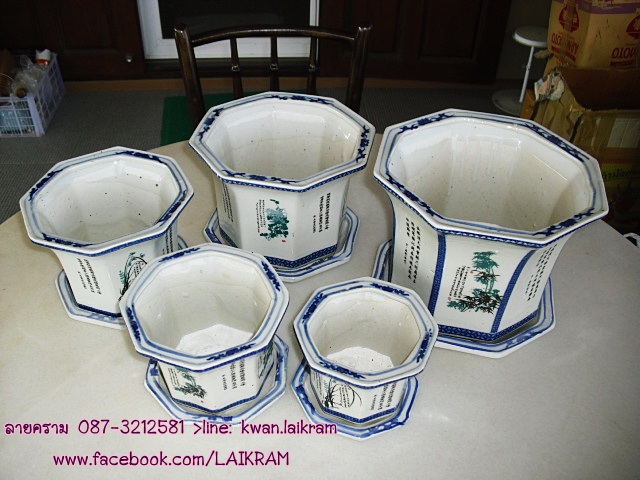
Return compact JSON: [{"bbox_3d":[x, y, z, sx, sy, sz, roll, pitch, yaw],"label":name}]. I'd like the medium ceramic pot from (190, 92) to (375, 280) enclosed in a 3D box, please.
[{"bbox_3d":[-0.055,-0.081,1.035,0.256,0.190,0.256,9,41,7],"label":"medium ceramic pot"}]

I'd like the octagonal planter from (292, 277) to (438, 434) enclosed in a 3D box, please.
[{"bbox_3d":[0.056,0.146,0.857,0.169,0.114,0.169,18,43,17],"label":"octagonal planter"}]

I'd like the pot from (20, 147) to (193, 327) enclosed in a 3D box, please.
[{"bbox_3d":[-0.288,0.001,0.946,0.214,0.159,0.214,-18,45,-22],"label":"pot"}]

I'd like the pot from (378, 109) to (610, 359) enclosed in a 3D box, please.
[{"bbox_3d":[0.218,-0.009,0.939,0.287,0.223,0.287,9,41,8],"label":"pot"}]

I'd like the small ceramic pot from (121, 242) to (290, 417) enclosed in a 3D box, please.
[{"bbox_3d":[-0.137,0.122,0.834,0.189,0.132,0.189,13,42,12],"label":"small ceramic pot"}]

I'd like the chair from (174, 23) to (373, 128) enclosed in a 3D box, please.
[{"bbox_3d":[-0.088,0.039,1.508,0.430,0.880,0.480,-1,41,-4],"label":"chair"}]

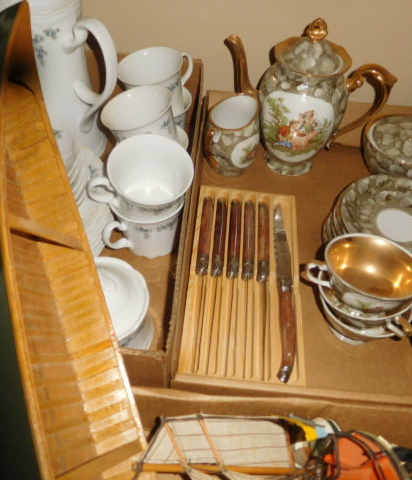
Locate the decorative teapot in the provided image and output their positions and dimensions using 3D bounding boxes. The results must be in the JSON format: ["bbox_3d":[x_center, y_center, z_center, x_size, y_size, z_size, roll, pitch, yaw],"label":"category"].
[{"bbox_3d":[0.118,-0.181,0.586,0.209,0.202,0.112,18,51,11],"label":"decorative teapot"}]

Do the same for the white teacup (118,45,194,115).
[{"bbox_3d":[-0.057,-0.205,0.615,0.107,0.073,0.085,-38,55,-18],"label":"white teacup"}]

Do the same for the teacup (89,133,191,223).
[{"bbox_3d":[-0.072,-0.053,0.490,0.107,0.073,0.085,-10,66,-17],"label":"teacup"}]

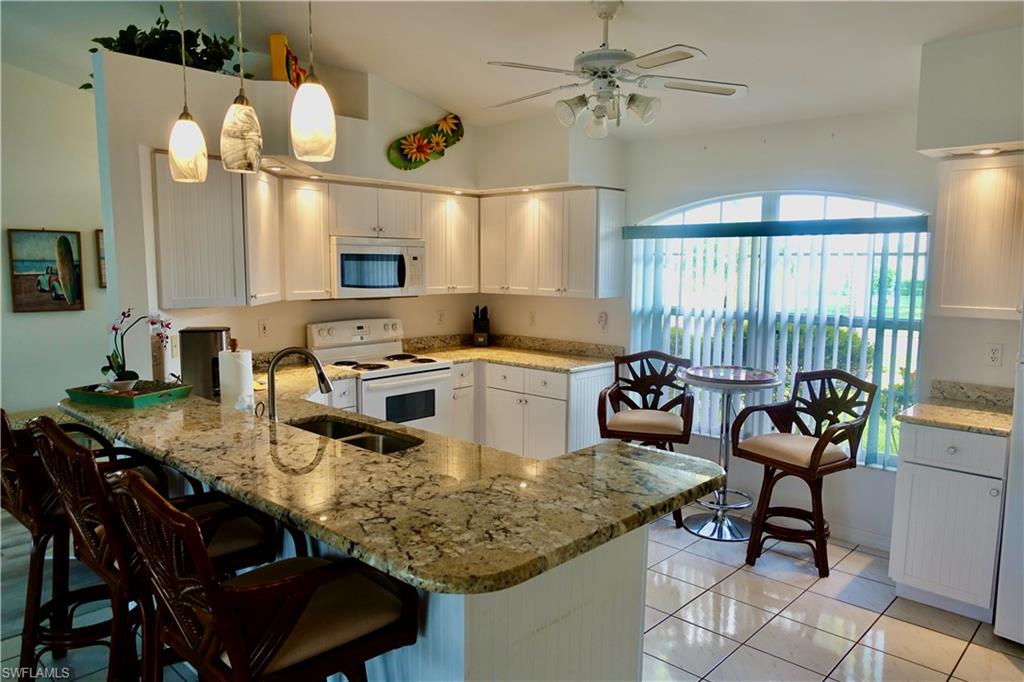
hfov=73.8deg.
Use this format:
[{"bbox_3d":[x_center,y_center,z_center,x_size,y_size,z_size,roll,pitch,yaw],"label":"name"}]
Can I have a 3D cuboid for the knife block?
[{"bbox_3d":[-0.260,-0.068,5.823,0.125,0.250,0.150,0,6,-1],"label":"knife block"}]

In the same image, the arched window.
[{"bbox_3d":[1.563,-0.139,4.326,1.840,1.620,0.120,6,9,44],"label":"arched window"}]

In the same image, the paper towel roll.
[{"bbox_3d":[-1.294,0.179,3.201,0.145,0.275,0.145,0,6,0],"label":"paper towel roll"}]

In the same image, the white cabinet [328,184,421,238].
[{"bbox_3d":[-1.053,-0.904,4.876,0.333,0.337,0.765,6,8,44],"label":"white cabinet"}]

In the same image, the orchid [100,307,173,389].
[{"bbox_3d":[-1.917,0.047,3.494,0.305,0.427,0.190,-3,7,-29],"label":"orchid"}]

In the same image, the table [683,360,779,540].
[{"bbox_3d":[1.320,0.677,4.208,0.605,0.960,0.605,6,9,44],"label":"table"}]

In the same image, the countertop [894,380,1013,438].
[{"bbox_3d":[2.160,0.306,3.233,0.429,0.135,0.645,6,8,44],"label":"countertop"}]

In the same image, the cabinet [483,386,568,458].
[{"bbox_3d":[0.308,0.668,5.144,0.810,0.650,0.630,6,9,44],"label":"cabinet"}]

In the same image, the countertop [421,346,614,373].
[{"bbox_3d":[-0.039,0.148,5.208,1.540,0.040,0.940,6,9,44],"label":"countertop"}]

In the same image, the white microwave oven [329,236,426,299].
[{"bbox_3d":[-1.035,-0.527,4.918,0.400,0.417,0.760,6,9,44],"label":"white microwave oven"}]

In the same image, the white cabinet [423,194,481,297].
[{"bbox_3d":[-0.584,-0.753,5.412,0.335,0.765,0.595,6,9,44],"label":"white cabinet"}]

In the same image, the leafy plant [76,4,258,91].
[{"bbox_3d":[-1.756,-1.507,3.533,0.350,0.370,0.800,6,8,44],"label":"leafy plant"}]

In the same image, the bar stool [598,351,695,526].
[{"bbox_3d":[0.861,0.610,4.351,0.540,1.030,0.510,2,6,16],"label":"bar stool"}]

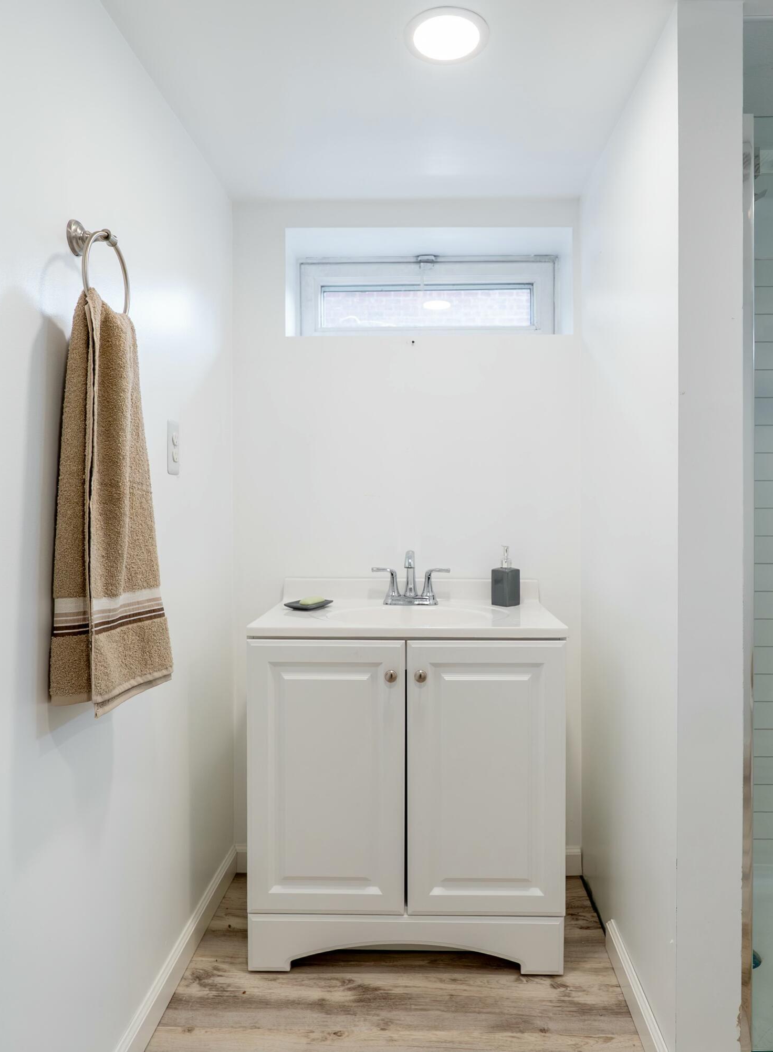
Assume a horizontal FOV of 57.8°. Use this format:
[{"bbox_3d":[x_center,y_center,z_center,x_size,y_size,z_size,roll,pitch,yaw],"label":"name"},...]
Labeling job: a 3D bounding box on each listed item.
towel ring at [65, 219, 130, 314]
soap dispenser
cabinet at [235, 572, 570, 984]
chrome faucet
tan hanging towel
[{"bbox_3d":[-0.476,-0.405,1.150,0.078,0.190,0.175,0,1,3],"label":"towel ring"},{"bbox_3d":[0.350,0.147,2.044,0.060,0.175,0.062,1,1,37],"label":"soap dispenser"},{"bbox_3d":[0.058,0.620,1.912,0.775,0.903,0.475,0,1,3],"label":"cabinet"},{"bbox_3d":[0.070,0.155,2.014,0.226,0.156,0.135,0,1,3],"label":"chrome faucet"},{"bbox_3d":[-0.459,-0.042,1.183,0.095,0.645,0.265,0,1,3],"label":"tan hanging towel"}]

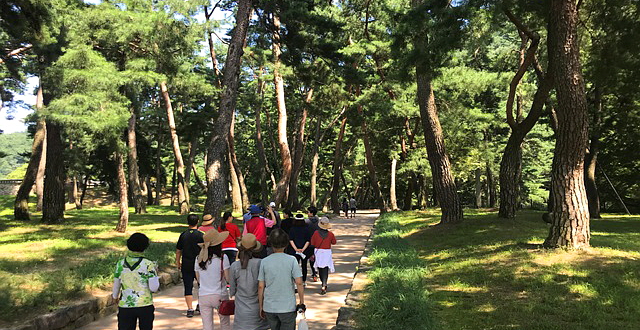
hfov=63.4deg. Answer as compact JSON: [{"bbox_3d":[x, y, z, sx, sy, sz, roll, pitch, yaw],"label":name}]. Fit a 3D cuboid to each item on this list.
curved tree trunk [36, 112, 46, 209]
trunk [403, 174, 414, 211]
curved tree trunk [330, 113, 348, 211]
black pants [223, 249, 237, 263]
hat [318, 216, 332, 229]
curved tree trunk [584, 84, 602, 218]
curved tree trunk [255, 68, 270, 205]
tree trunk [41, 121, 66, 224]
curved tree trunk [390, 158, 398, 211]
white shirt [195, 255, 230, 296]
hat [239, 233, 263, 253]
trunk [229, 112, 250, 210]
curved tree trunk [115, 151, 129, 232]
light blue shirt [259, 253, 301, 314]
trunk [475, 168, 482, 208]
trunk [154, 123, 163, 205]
[{"bbox_3d":[-18.828,-0.237,35.000,0.650,6.700,0.600,0,-3,0],"label":"curved tree trunk"},{"bbox_3d":[7.174,2.228,42.000,0.900,3.000,0.750,0,-3,0],"label":"trunk"},{"bbox_3d":[1.620,0.000,43.000,1.450,8.223,1.121,0,-3,0],"label":"curved tree trunk"},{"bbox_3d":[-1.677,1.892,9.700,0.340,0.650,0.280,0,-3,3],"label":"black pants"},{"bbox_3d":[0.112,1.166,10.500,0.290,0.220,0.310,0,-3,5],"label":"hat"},{"bbox_3d":[12.173,-0.689,23.000,0.800,6.000,0.700,0,-3,0],"label":"curved tree trunk"},{"bbox_3d":[-4.542,-2.246,41.000,1.150,10.800,0.900,0,-3,0],"label":"curved tree trunk"},{"bbox_3d":[-12.342,0.363,24.000,1.100,4.650,1.050,2,-3,-27],"label":"tree trunk"},{"bbox_3d":[6.620,1.733,46.000,0.680,4.800,0.600,0,-3,0],"label":"curved tree trunk"},{"bbox_3d":[-1.246,1.275,6.000,0.430,0.510,0.270,0,-3,6],"label":"white shirt"},{"bbox_3d":[-0.767,0.868,5.750,0.280,0.190,0.320,0,-3,6],"label":"hat"},{"bbox_3d":[-5.655,-0.234,36.000,1.300,6.600,0.850,0,-3,0],"label":"trunk"},{"bbox_3d":[-7.474,0.992,19.500,0.500,3.100,0.450,1,-3,-21],"label":"curved tree trunk"},{"bbox_3d":[-0.424,1.248,5.500,0.450,0.620,0.280,0,-3,6],"label":"light blue shirt"},{"bbox_3d":[11.634,1.688,38.000,0.550,2.950,0.500,0,-3,0],"label":"trunk"},{"bbox_3d":[-14.662,-0.045,47.000,0.705,7.444,0.654,0,-3,0],"label":"trunk"}]

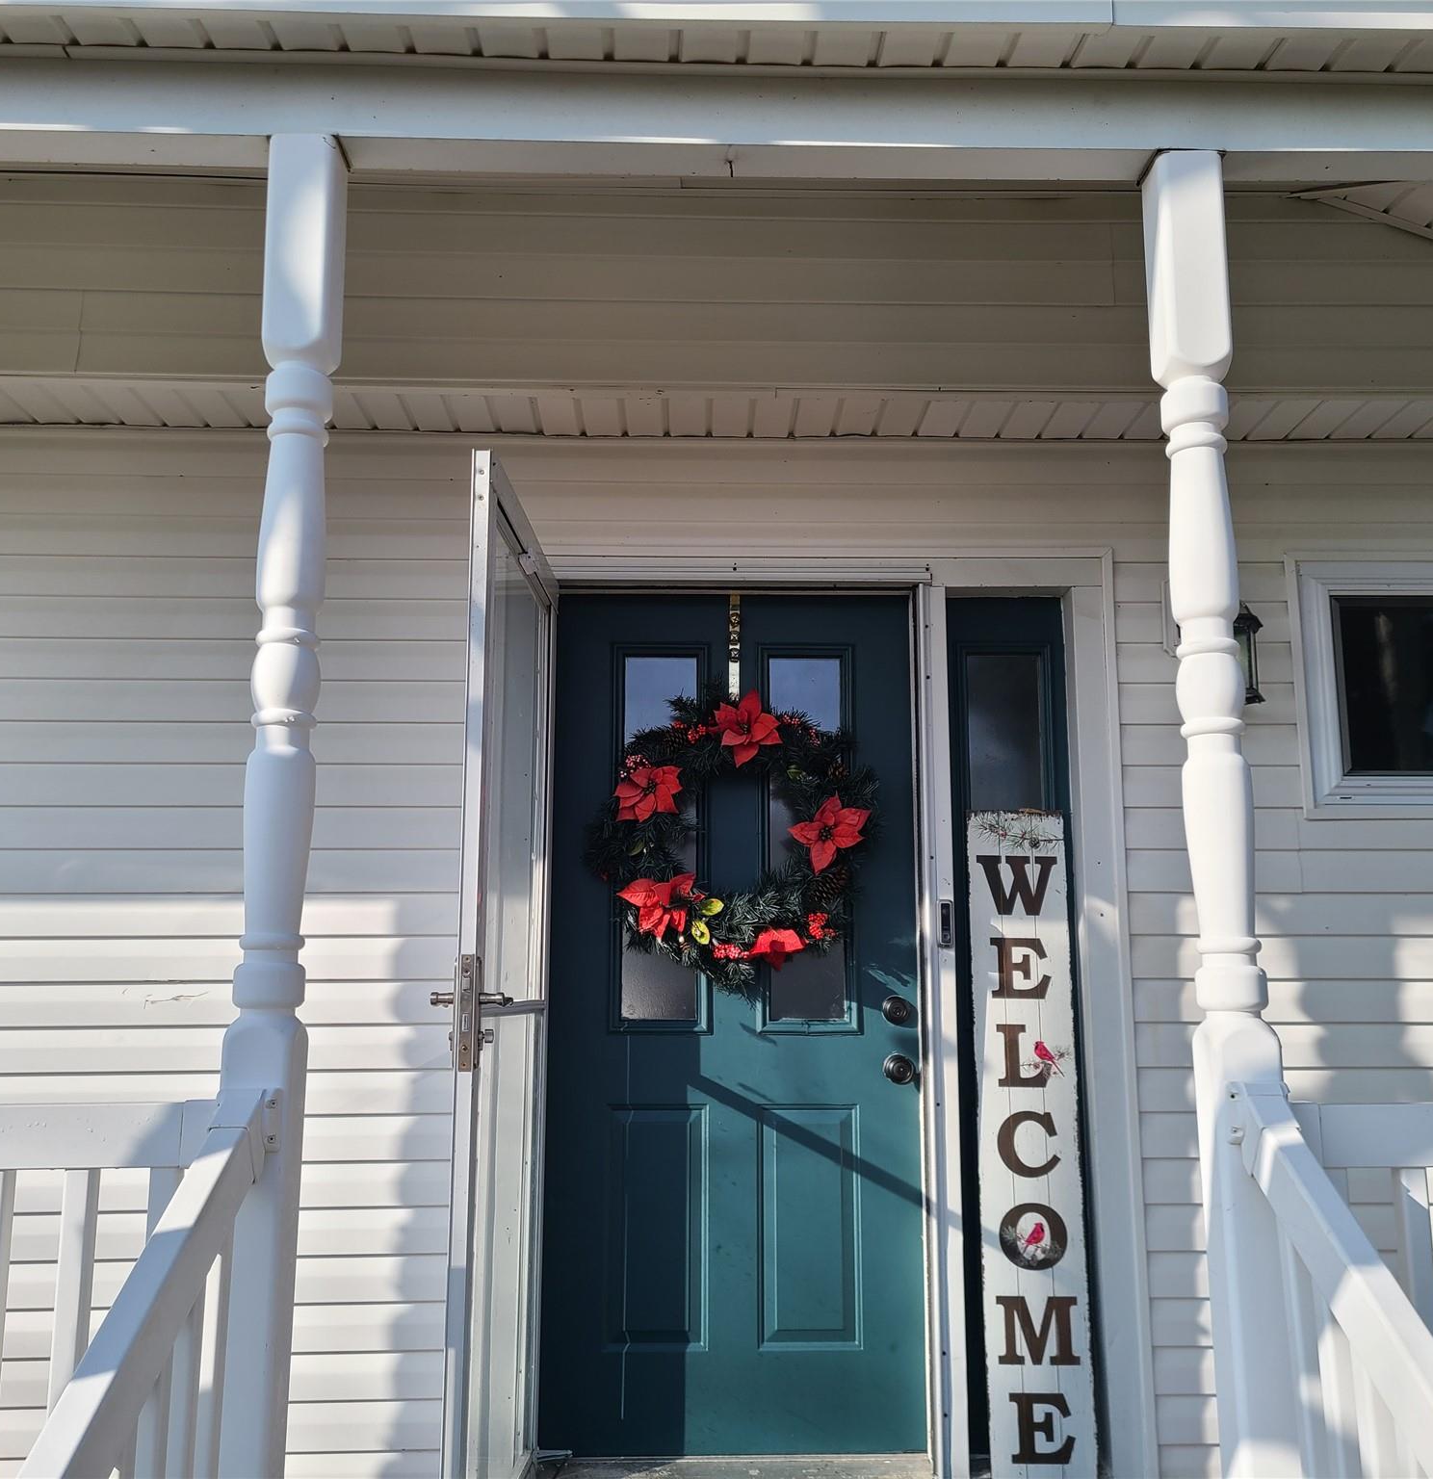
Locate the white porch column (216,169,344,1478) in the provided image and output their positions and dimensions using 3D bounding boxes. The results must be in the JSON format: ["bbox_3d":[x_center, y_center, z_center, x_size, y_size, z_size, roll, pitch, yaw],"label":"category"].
[{"bbox_3d":[-0.647,0.268,2.148,0.097,2.440,0.097,0,-10,-2],"label":"white porch column"}]

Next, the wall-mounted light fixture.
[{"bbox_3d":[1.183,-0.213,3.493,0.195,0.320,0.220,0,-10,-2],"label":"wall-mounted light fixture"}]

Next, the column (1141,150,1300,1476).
[{"bbox_3d":[0.753,0.274,2.184,0.097,2.440,0.097,0,-10,-2],"label":"column"}]

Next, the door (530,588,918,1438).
[{"bbox_3d":[0.036,0.628,3.522,0.910,2.020,0.050,0,-10,-2],"label":"door"}]

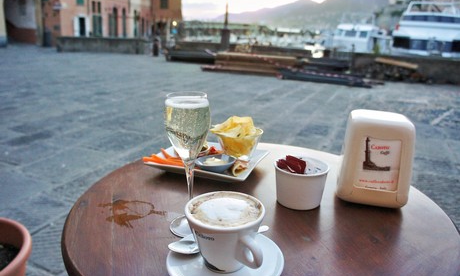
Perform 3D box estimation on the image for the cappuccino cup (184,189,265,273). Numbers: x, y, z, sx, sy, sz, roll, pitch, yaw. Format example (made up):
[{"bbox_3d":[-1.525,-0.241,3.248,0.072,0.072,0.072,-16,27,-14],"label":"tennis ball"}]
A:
[{"bbox_3d":[-0.003,0.119,0.412,0.093,0.070,0.105,-16,24,-42],"label":"cappuccino cup"}]

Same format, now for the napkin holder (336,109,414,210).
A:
[{"bbox_3d":[0.257,0.030,0.614,0.111,0.139,0.107,6,18,16],"label":"napkin holder"}]

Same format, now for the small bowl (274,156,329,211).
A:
[{"bbox_3d":[0.118,0.076,0.585,0.089,0.067,0.089,0,17,0],"label":"small bowl"}]

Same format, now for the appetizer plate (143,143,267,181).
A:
[{"bbox_3d":[-0.043,0.050,0.734,0.214,0.024,0.173,7,19,21],"label":"appetizer plate"}]

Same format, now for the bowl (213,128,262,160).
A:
[{"bbox_3d":[0.021,0.016,0.755,0.110,0.058,0.110,0,17,0],"label":"bowl"}]

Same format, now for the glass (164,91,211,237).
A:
[{"bbox_3d":[-0.056,0.038,0.484,0.066,0.197,0.066,0,17,0],"label":"glass"}]

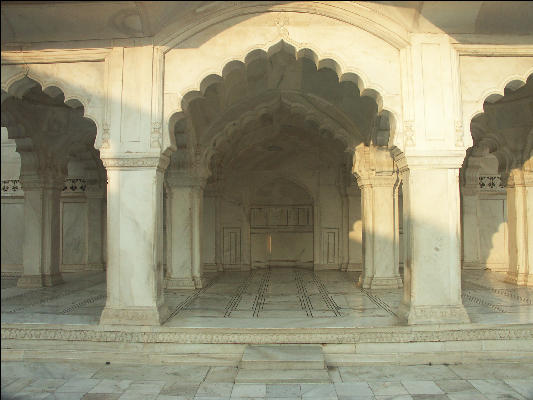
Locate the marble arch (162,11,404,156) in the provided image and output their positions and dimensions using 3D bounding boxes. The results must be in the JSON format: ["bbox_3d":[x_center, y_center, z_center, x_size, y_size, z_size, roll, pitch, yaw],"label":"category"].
[{"bbox_3d":[0.199,-1.380,5.329,2.872,1.758,0.420,0,-3,1],"label":"marble arch"}]

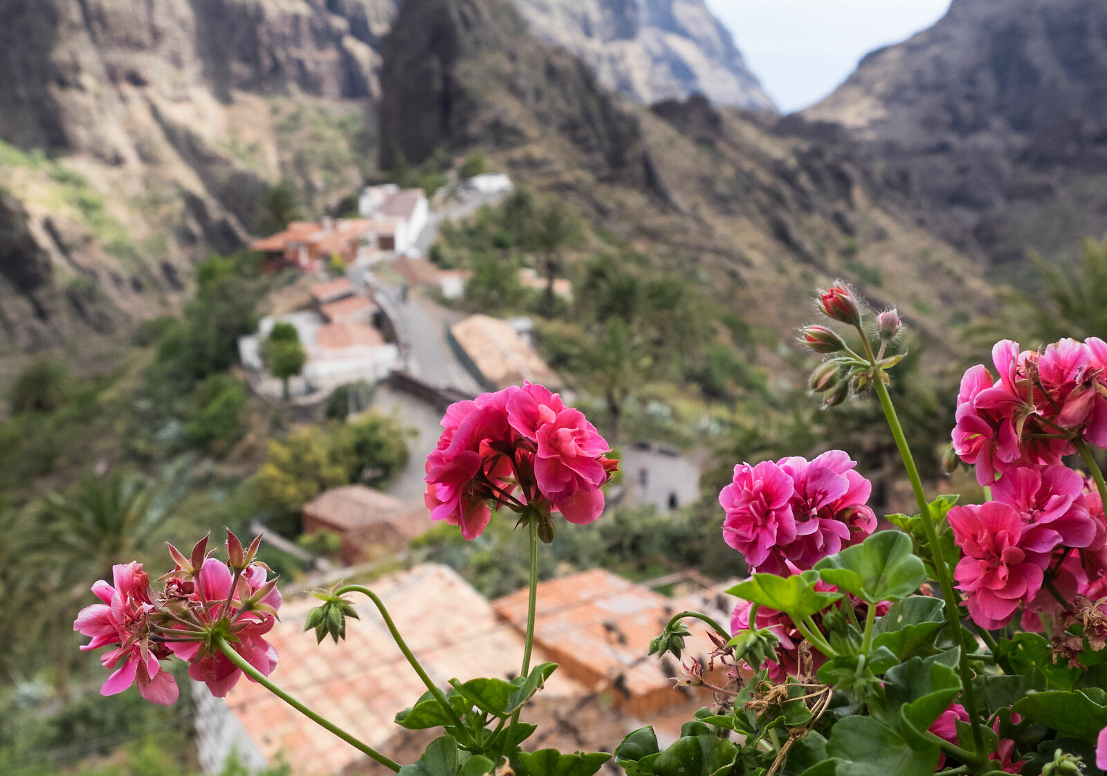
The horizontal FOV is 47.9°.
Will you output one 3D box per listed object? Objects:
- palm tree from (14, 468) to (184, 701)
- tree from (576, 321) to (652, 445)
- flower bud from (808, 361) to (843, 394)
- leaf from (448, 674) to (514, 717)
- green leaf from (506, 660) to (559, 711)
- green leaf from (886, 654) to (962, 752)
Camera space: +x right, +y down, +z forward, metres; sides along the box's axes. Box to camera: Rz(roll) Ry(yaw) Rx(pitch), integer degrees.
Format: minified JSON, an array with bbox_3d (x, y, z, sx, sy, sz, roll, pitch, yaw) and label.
[{"bbox_3d":[-16.555,7.055,45.000,6.000,7.600,6.000,0,17,0],"label":"palm tree"},{"bbox_3d":[4.751,-0.556,97.000,5.800,9.600,5.800,0,17,0],"label":"tree"},{"bbox_3d":[0.106,-0.004,0.485,0.015,0.009,0.009,-39,-13,-15],"label":"flower bud"},{"bbox_3d":[-0.030,0.129,0.520,0.028,0.013,0.018,0,18,0],"label":"leaf"},{"bbox_3d":[-0.008,0.113,0.470,0.020,0.018,0.018,0,18,0],"label":"green leaf"},{"bbox_3d":[0.154,0.131,0.520,0.032,0.030,0.027,4,18,11],"label":"green leaf"}]

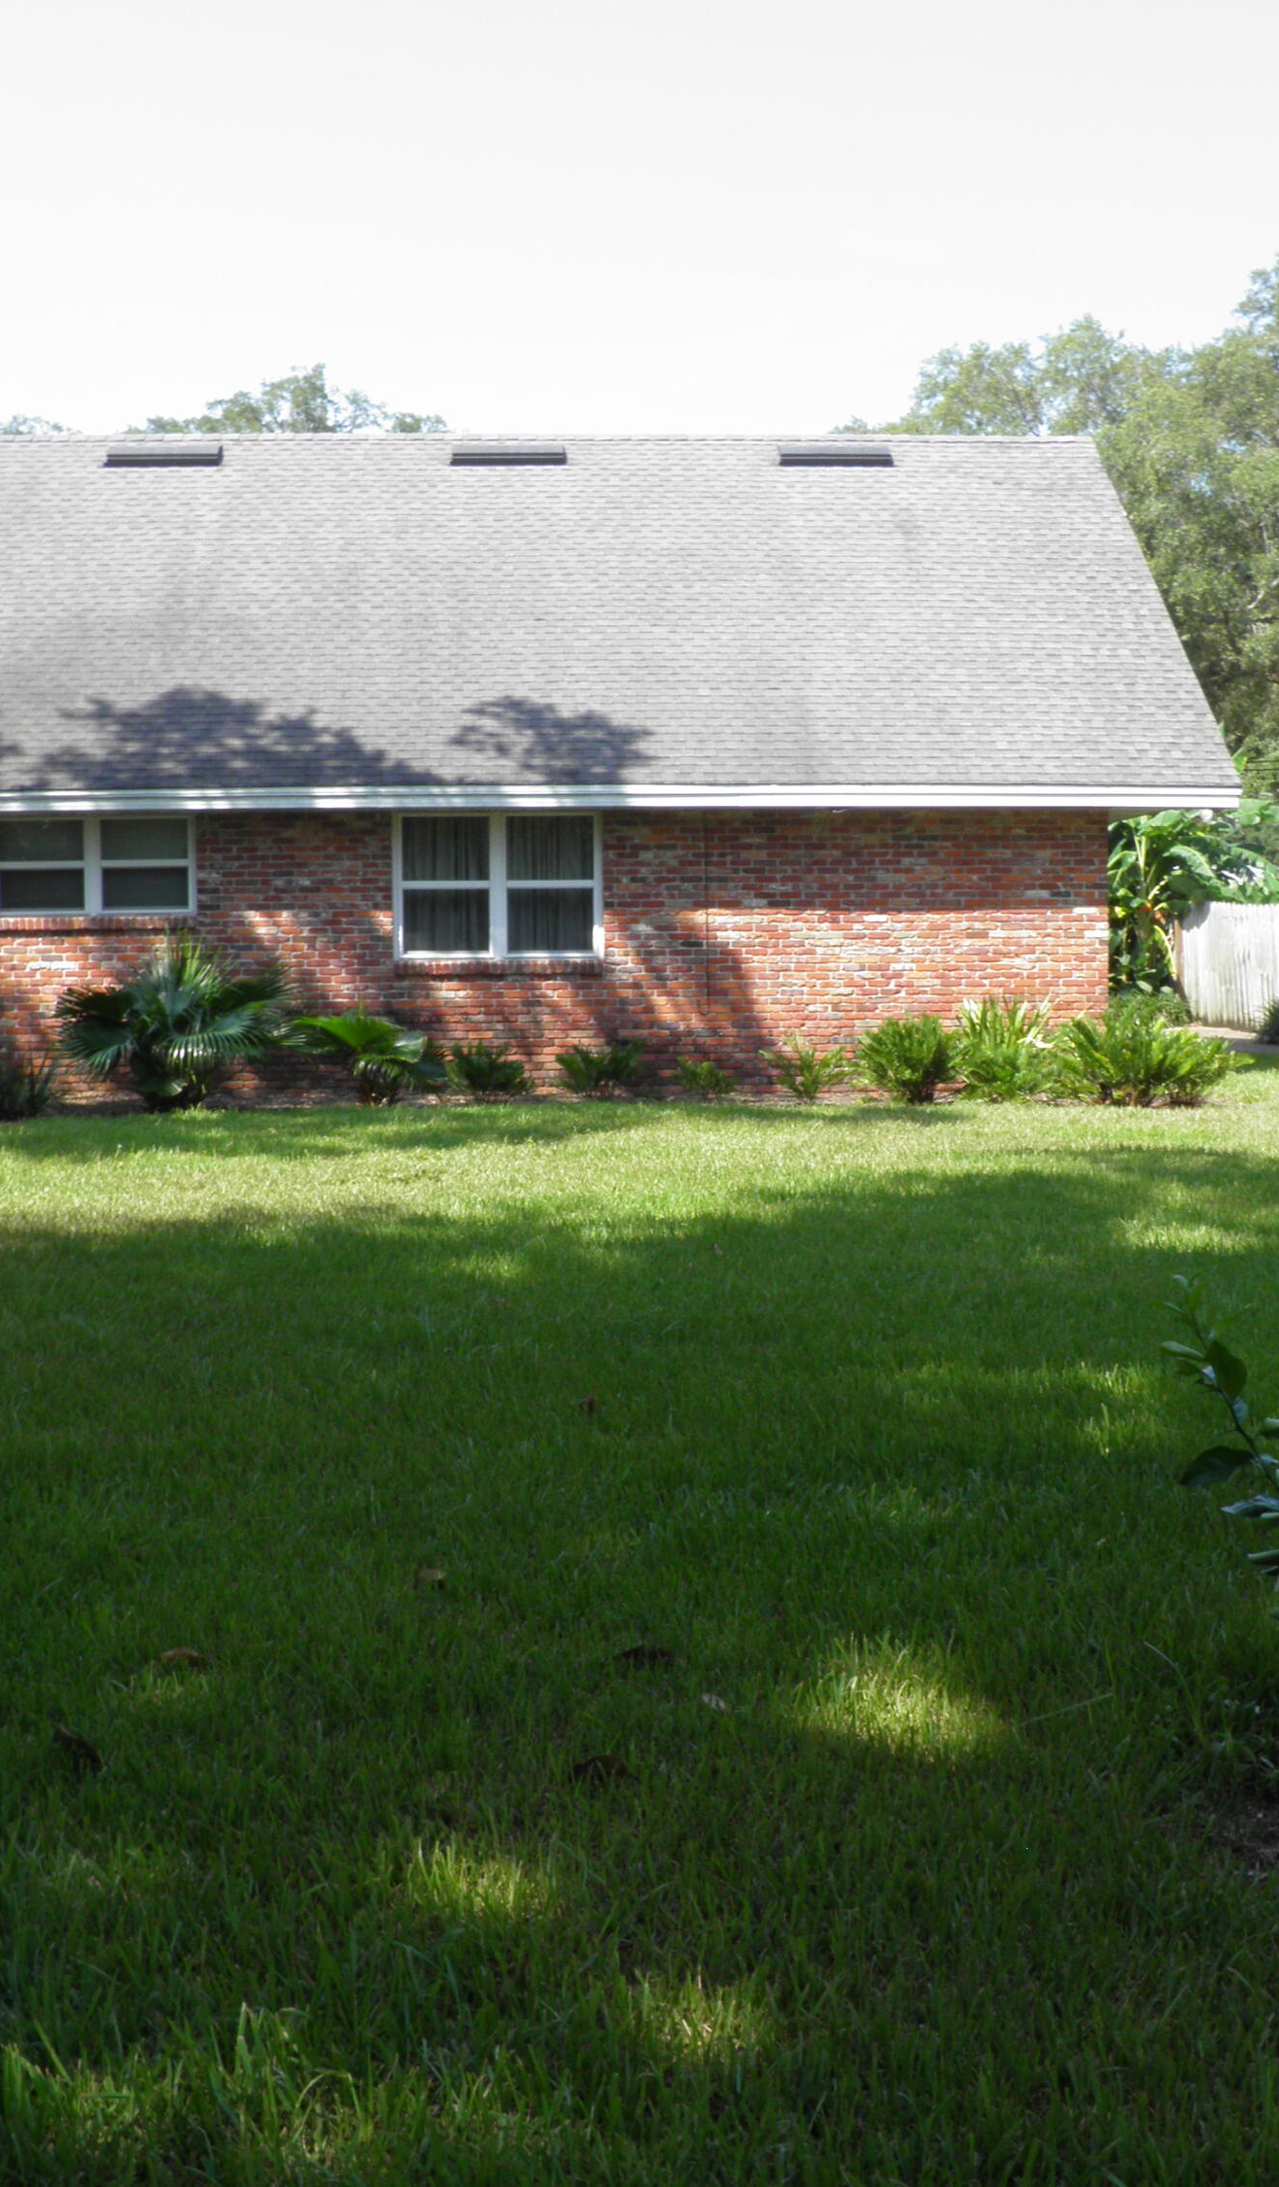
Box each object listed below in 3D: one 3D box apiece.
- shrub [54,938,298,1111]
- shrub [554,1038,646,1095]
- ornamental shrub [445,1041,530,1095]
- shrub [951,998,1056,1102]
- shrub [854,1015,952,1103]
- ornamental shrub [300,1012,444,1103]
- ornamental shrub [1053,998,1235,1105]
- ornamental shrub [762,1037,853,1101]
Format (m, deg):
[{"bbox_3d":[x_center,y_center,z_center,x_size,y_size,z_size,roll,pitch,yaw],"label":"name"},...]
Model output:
[{"bbox_3d":[-3.666,-0.540,18.650,1.945,1.324,1.650,-1,4,-3],"label":"shrub"},{"bbox_3d":[-0.331,-0.218,19.605,0.757,0.445,0.700,-1,4,-3],"label":"shrub"},{"bbox_3d":[-1.246,-0.216,19.250,0.688,0.441,0.650,-1,4,0],"label":"ornamental shrub"},{"bbox_3d":[2.936,-0.352,19.000,0.862,0.818,0.820,-1,4,0],"label":"shrub"},{"bbox_3d":[2.117,-0.268,18.900,0.821,0.723,0.800,-1,4,0],"label":"shrub"},{"bbox_3d":[-2.130,-0.286,18.850,1.147,0.719,1.050,-1,4,0],"label":"ornamental shrub"},{"bbox_3d":[4.035,-0.345,18.776,1.414,0.871,1.300,-1,4,-3],"label":"ornamental shrub"},{"bbox_3d":[1.386,-0.187,19.398,0.768,0.496,0.700,-1,4,-3],"label":"ornamental shrub"}]

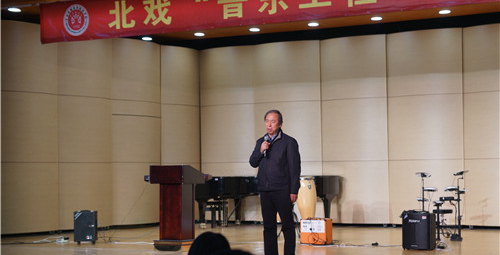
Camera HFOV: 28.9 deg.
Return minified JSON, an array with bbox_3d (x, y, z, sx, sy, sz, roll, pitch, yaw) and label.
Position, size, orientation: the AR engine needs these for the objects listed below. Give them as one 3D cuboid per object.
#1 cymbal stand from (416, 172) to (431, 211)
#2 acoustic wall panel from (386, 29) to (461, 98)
[{"bbox_3d":[2.647,1.204,14.800,0.250,1.060,0.260,-1,-3,14],"label":"cymbal stand"},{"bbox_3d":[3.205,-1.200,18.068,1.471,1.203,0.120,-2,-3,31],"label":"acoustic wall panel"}]

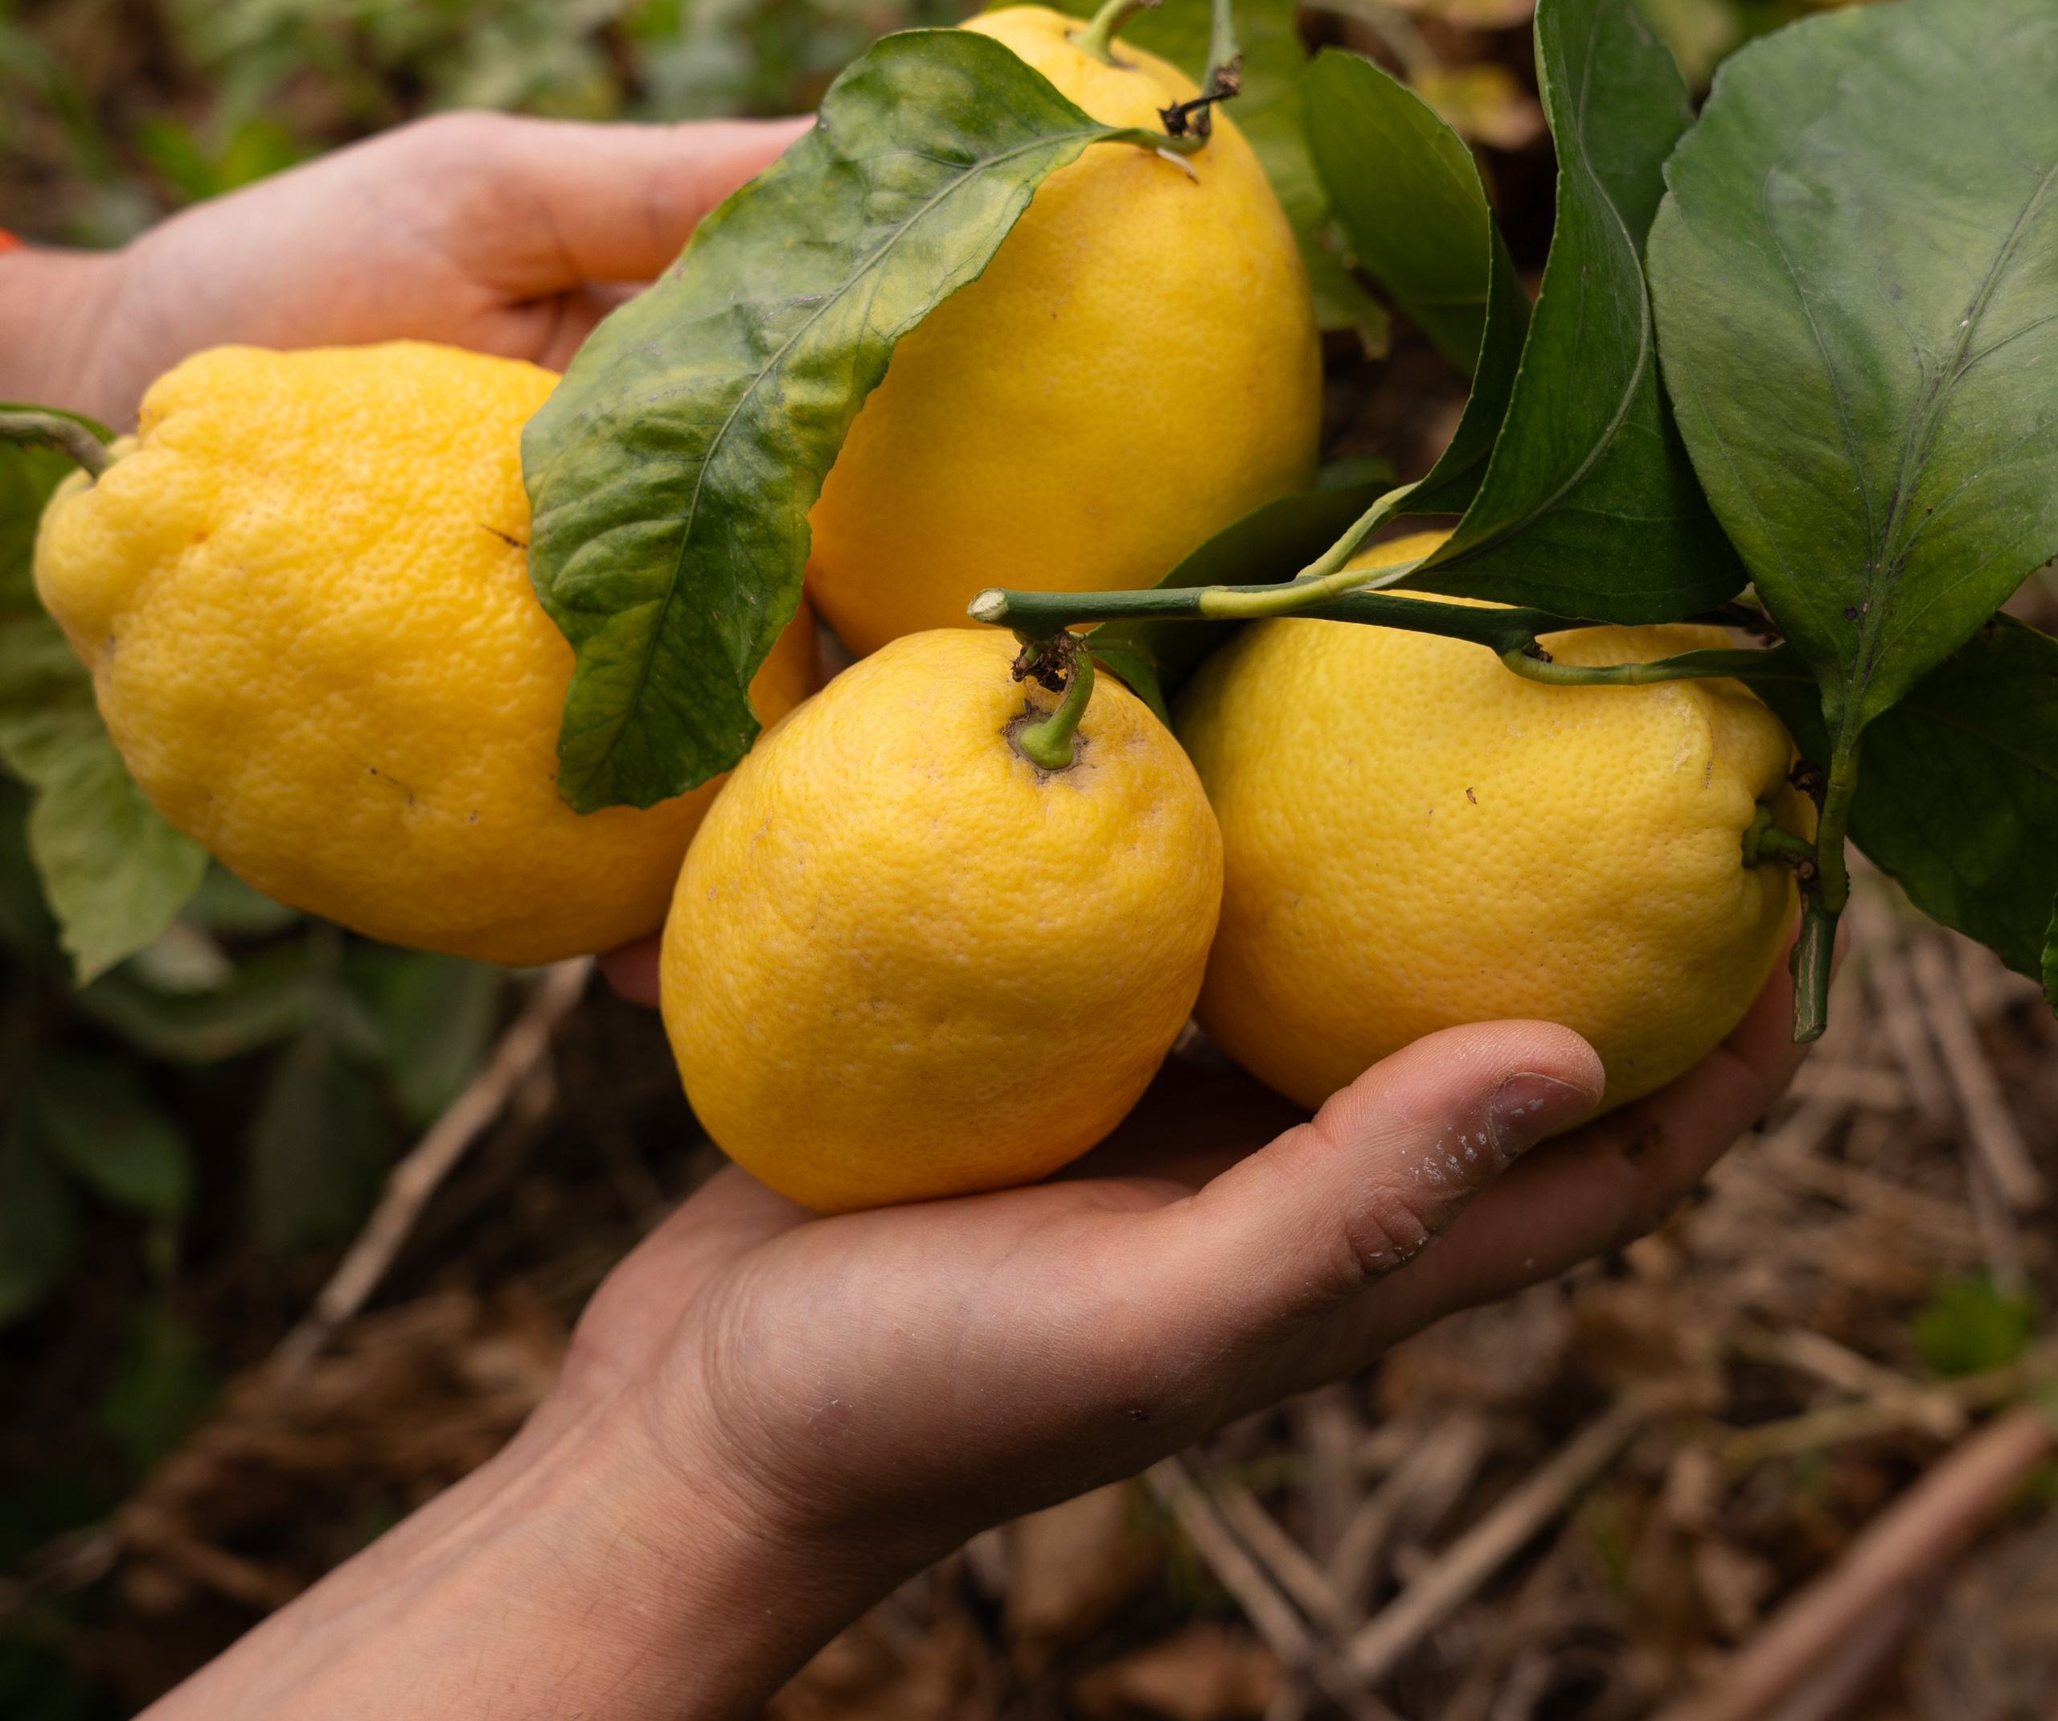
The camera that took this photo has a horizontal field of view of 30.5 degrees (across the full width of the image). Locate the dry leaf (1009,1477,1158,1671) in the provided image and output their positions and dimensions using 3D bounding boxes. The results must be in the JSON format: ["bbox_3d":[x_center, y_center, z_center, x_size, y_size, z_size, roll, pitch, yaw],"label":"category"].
[{"bbox_3d":[0.015,0.200,1.070,0.042,0.018,0.060,0,43,0],"label":"dry leaf"}]

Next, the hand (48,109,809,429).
[{"bbox_3d":[-0.086,-0.086,0.645,0.160,0.080,0.090,6,45,6],"label":"hand"}]

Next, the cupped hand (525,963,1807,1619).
[{"bbox_3d":[0.018,0.056,0.500,0.162,0.068,0.088,-20,44,-13],"label":"cupped hand"}]

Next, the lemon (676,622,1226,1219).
[{"bbox_3d":[-0.011,0.008,0.485,0.068,0.083,0.068,16,45,-14],"label":"lemon"}]

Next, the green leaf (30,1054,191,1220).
[{"bbox_3d":[-0.275,0.083,1.130,0.038,0.025,0.065,-31,53,-27],"label":"green leaf"}]

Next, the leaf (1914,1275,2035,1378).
[{"bbox_3d":[0.281,0.138,1.120,0.036,0.015,0.036,0,43,0],"label":"leaf"}]

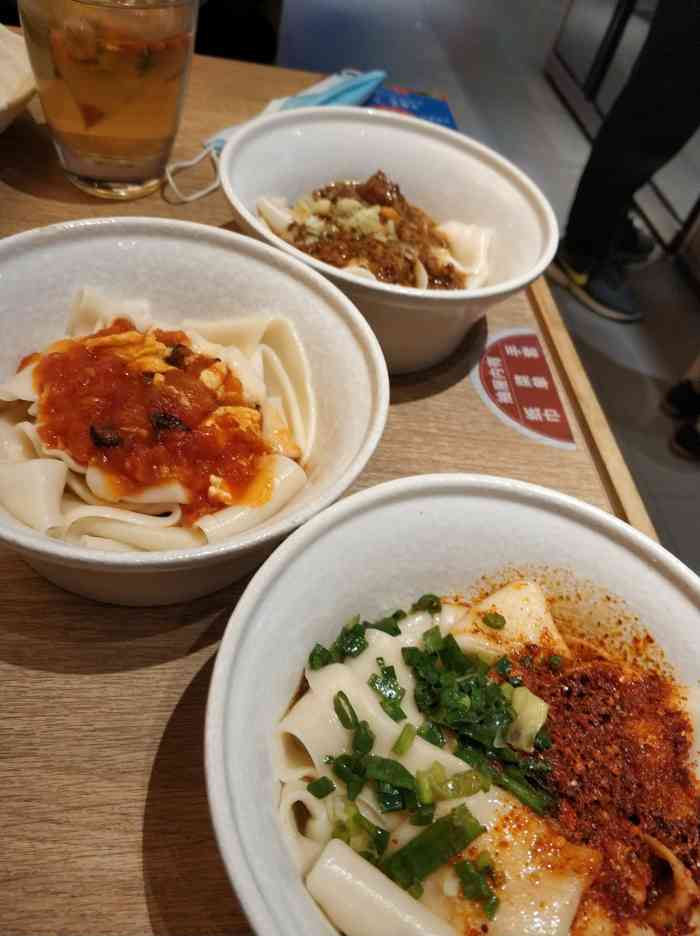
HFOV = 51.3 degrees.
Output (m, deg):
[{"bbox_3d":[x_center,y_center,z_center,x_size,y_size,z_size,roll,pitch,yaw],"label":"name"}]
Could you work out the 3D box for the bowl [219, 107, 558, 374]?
[{"bbox_3d":[0.016,-0.119,0.395,0.172,0.069,0.172,7,50,-8],"label":"bowl"}]

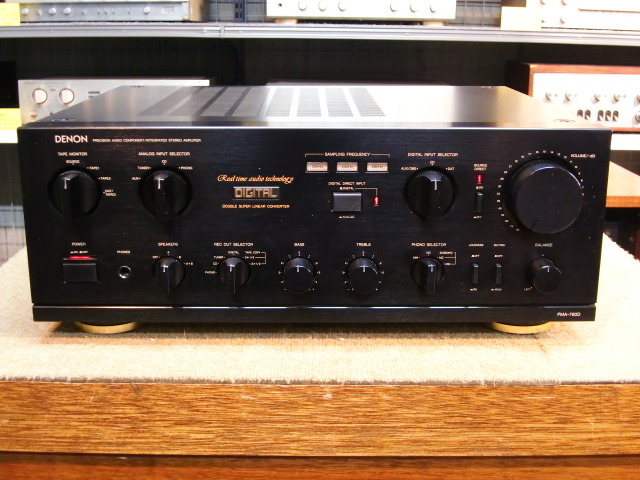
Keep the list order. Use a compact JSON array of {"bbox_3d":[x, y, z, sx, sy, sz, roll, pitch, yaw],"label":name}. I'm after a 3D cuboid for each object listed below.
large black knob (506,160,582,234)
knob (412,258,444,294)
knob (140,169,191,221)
[{"bbox_3d":[0.165,-0.032,0.624,0.050,0.050,0.021,0,15,-1],"label":"large black knob"},{"bbox_3d":[0.083,0.027,0.642,0.025,0.025,0.018,0,15,-1],"label":"knob"},{"bbox_3d":[-0.115,-0.033,0.620,0.036,0.036,0.021,0,15,-1],"label":"knob"}]

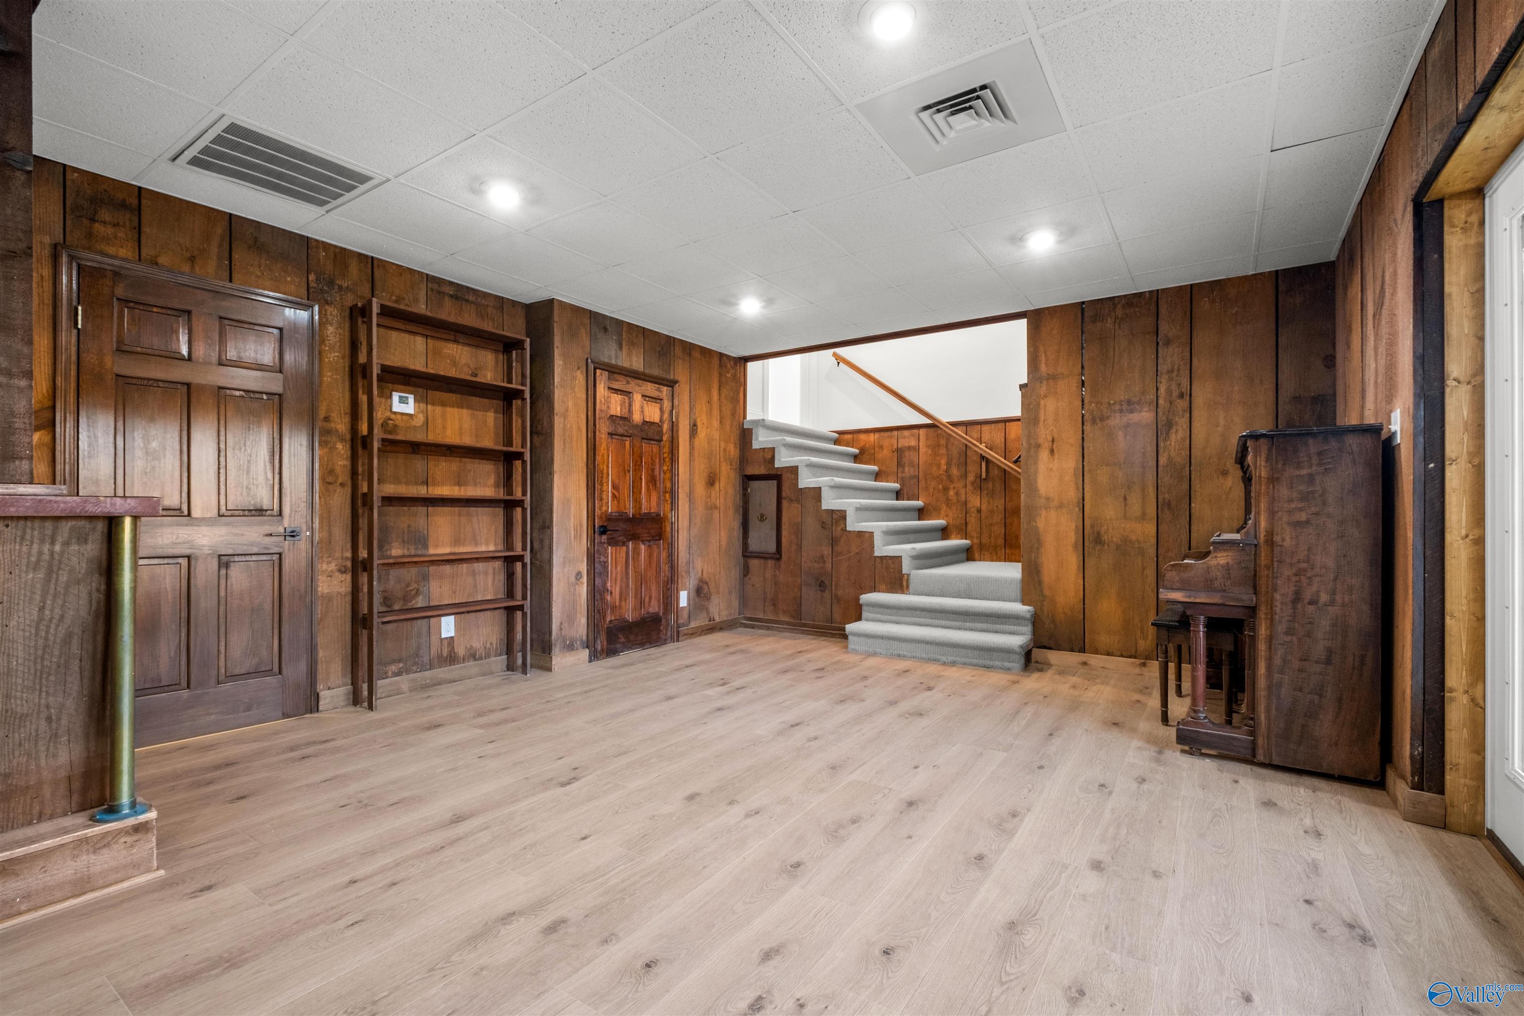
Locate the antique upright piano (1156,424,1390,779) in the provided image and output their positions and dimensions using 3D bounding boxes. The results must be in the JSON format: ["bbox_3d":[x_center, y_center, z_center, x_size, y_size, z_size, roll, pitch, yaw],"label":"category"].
[{"bbox_3d":[2.453,0.375,3.171,0.710,1.382,1.430,0,0,35],"label":"antique upright piano"}]

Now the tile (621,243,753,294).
[{"bbox_3d":[-0.445,-1.421,3.806,0.600,0.020,0.600,1,1,35],"label":"tile"}]

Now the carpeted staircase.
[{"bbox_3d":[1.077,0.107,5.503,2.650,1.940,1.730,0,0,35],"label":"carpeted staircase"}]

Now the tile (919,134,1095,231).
[{"bbox_3d":[1.067,-1.401,2.753,0.600,0.020,0.600,1,1,35],"label":"tile"}]

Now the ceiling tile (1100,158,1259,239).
[{"bbox_3d":[1.917,-1.400,2.905,0.600,0.020,0.600,1,1,35],"label":"ceiling tile"}]

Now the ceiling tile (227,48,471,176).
[{"bbox_3d":[-1.484,-1.405,2.303,0.603,0.020,0.603,1,1,35],"label":"ceiling tile"}]

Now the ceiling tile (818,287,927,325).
[{"bbox_3d":[0.780,-1.399,4.418,0.605,0.020,0.605,0,0,35],"label":"ceiling tile"}]

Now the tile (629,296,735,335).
[{"bbox_3d":[-0.586,-1.437,4.650,0.603,0.020,0.603,1,1,35],"label":"tile"}]

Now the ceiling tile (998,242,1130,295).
[{"bbox_3d":[1.762,-1.413,3.753,0.603,0.020,0.603,1,1,35],"label":"ceiling tile"}]

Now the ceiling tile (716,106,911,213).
[{"bbox_3d":[0.222,-1.408,2.606,0.605,0.020,0.605,0,0,35],"label":"ceiling tile"}]

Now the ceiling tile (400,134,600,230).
[{"bbox_3d":[-1.130,-1.407,2.783,0.605,0.020,0.605,0,0,35],"label":"ceiling tile"}]

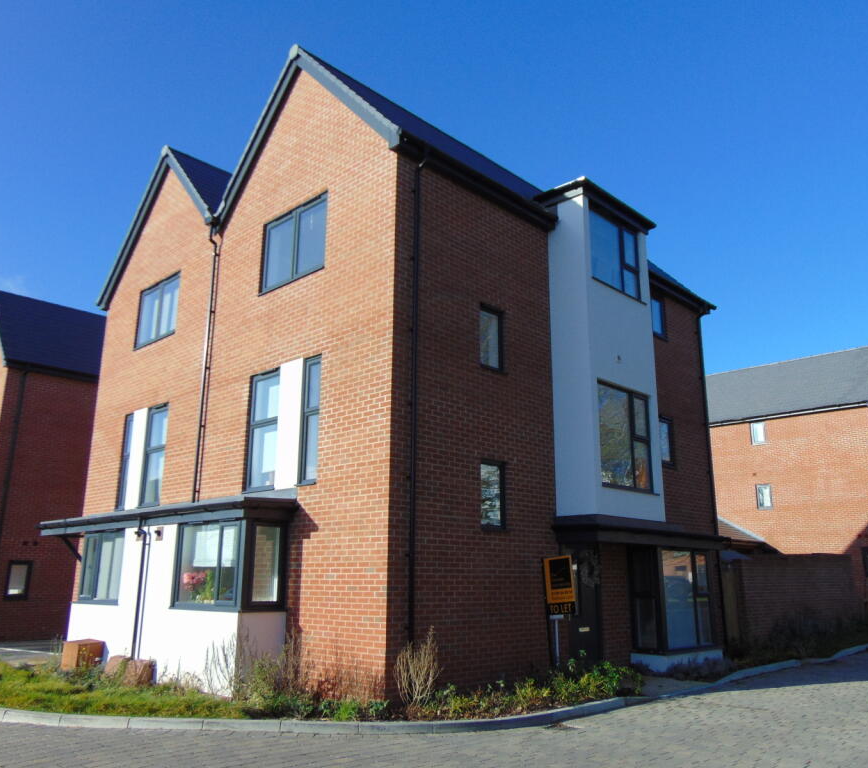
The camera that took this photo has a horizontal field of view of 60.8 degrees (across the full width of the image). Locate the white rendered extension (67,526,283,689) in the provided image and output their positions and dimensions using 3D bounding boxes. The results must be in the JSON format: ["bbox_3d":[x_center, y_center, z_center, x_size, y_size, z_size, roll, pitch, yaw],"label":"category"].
[{"bbox_3d":[-4.375,3.509,12.034,5.680,2.310,0.757,-13,-20,42],"label":"white rendered extension"}]

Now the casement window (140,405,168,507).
[{"bbox_3d":[-5.315,1.364,14.207,0.890,1.960,0.100,-13,-20,43],"label":"casement window"}]

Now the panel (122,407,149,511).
[{"bbox_3d":[-5.885,1.479,14.697,0.630,1.990,0.100,-13,-20,43],"label":"panel"}]

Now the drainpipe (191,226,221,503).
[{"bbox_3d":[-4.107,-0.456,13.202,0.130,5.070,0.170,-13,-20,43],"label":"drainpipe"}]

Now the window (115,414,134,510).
[{"bbox_3d":[-6.221,1.576,15.071,0.430,1.960,0.100,-13,-20,43],"label":"window"}]

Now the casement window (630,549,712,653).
[{"bbox_3d":[4.282,3.853,13.257,0.650,1.730,1.960,-13,-20,43],"label":"casement window"}]

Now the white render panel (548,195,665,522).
[{"bbox_3d":[3.005,-0.368,12.874,0.760,5.390,2.170,-13,-20,43],"label":"white render panel"}]

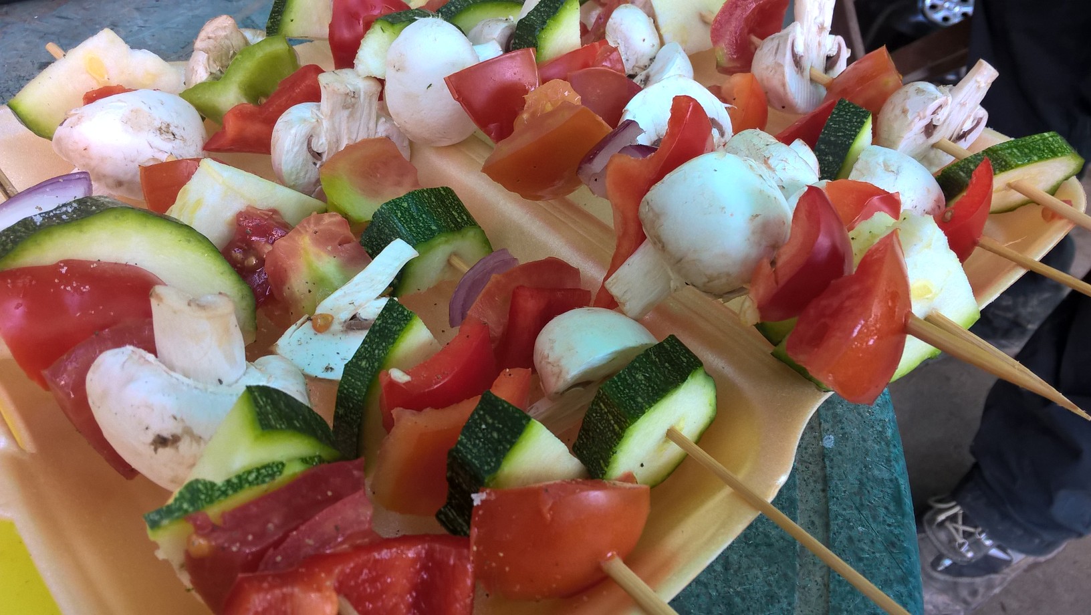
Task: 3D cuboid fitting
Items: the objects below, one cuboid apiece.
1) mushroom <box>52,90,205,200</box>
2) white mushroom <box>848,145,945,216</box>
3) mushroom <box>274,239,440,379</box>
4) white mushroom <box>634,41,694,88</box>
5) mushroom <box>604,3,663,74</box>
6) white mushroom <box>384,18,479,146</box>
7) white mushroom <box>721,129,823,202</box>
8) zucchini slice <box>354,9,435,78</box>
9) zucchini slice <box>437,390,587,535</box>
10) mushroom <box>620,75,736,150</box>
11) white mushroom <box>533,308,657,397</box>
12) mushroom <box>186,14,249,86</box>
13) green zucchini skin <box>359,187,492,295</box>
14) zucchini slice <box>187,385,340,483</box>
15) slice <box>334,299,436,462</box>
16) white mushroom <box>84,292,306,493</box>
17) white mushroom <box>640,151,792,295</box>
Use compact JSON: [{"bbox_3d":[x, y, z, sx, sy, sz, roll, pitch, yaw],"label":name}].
[{"bbox_3d":[-0.136,-0.052,0.293,0.050,0.036,0.046,-5,30,3],"label":"mushroom"},{"bbox_3d":[0.115,-0.039,0.295,0.035,0.030,0.035,7,30,-5],"label":"white mushroom"},{"bbox_3d":[-0.053,0.003,0.237,0.040,0.042,0.014,20,12,-29],"label":"mushroom"},{"bbox_3d":[0.048,-0.096,0.360,0.028,0.025,0.022,-16,44,-44],"label":"white mushroom"},{"bbox_3d":[0.039,-0.119,0.400,0.026,0.028,0.032,0,72,-22],"label":"mushroom"},{"bbox_3d":[-0.042,-0.086,0.345,0.042,0.047,0.036,0,0,41],"label":"white mushroom"},{"bbox_3d":[0.076,-0.045,0.302,0.036,0.032,0.036,0,37,0],"label":"white mushroom"},{"bbox_3d":[-0.063,-0.112,0.383,0.036,0.030,0.020,-36,55,-25],"label":"zucchini slice"},{"bbox_3d":[-0.006,0.036,0.197,0.032,0.032,0.014,6,24,-46],"label":"zucchini slice"},{"bbox_3d":[0.050,-0.070,0.335,0.042,0.034,0.020,-6,26,-20],"label":"mushroom"},{"bbox_3d":[0.015,0.013,0.266,0.039,0.021,0.030,-36,30,-25],"label":"white mushroom"},{"bbox_3d":[-0.139,-0.108,0.380,0.027,0.032,0.025,-36,55,-25],"label":"mushroom"},{"bbox_3d":[-0.035,-0.019,0.265,0.036,0.026,0.017,-24,43,-30],"label":"green zucchini skin"},{"bbox_3d":[-0.078,0.036,0.248,0.038,0.024,0.023,-13,48,-8],"label":"zucchini slice"},{"bbox_3d":[-0.046,0.022,0.264,0.014,0.046,0.026,38,30,31],"label":"slice"},{"bbox_3d":[-0.082,0.020,0.212,0.049,0.046,0.048,-5,12,1],"label":"white mushroom"},{"bbox_3d":[0.055,-0.027,0.290,0.049,0.041,0.049,-24,62,-38],"label":"white mushroom"}]

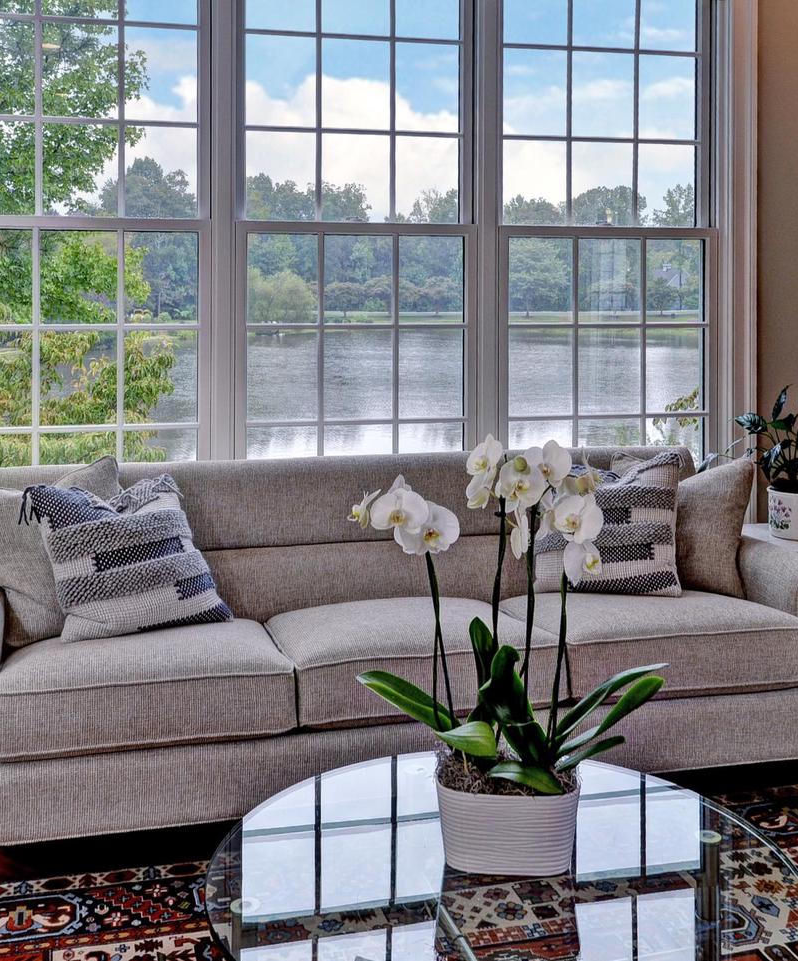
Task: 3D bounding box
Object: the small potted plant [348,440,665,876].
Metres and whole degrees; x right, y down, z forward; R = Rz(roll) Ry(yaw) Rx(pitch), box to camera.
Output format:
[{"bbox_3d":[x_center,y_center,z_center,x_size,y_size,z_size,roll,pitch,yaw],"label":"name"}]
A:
[{"bbox_3d":[0.160,0.257,1.596,0.447,0.628,0.310,0,6,3],"label":"small potted plant"}]

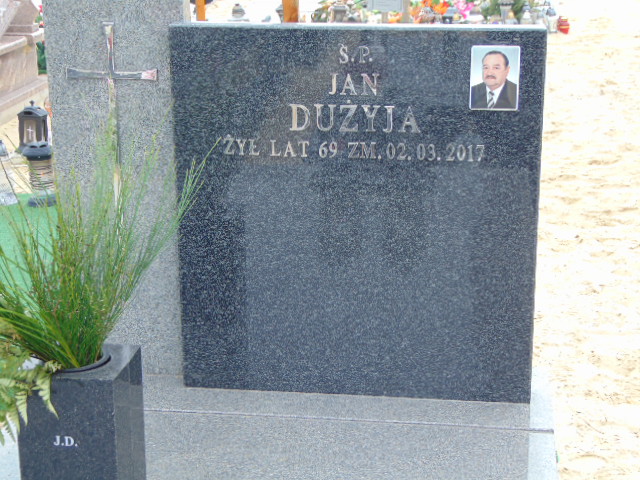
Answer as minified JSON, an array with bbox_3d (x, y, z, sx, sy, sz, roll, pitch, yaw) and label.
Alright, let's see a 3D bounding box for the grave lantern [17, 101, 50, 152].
[{"bbox_3d":[-1.442,-0.570,6.570,0.137,0.257,0.137,1,15,6],"label":"grave lantern"}]

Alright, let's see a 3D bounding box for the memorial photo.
[{"bbox_3d":[0.328,-0.302,2.457,0.090,0.121,0.010,2,16,8],"label":"memorial photo"}]

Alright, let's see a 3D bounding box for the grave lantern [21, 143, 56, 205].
[{"bbox_3d":[-1.210,-0.291,5.691,0.127,0.273,0.127,1,15,6],"label":"grave lantern"}]

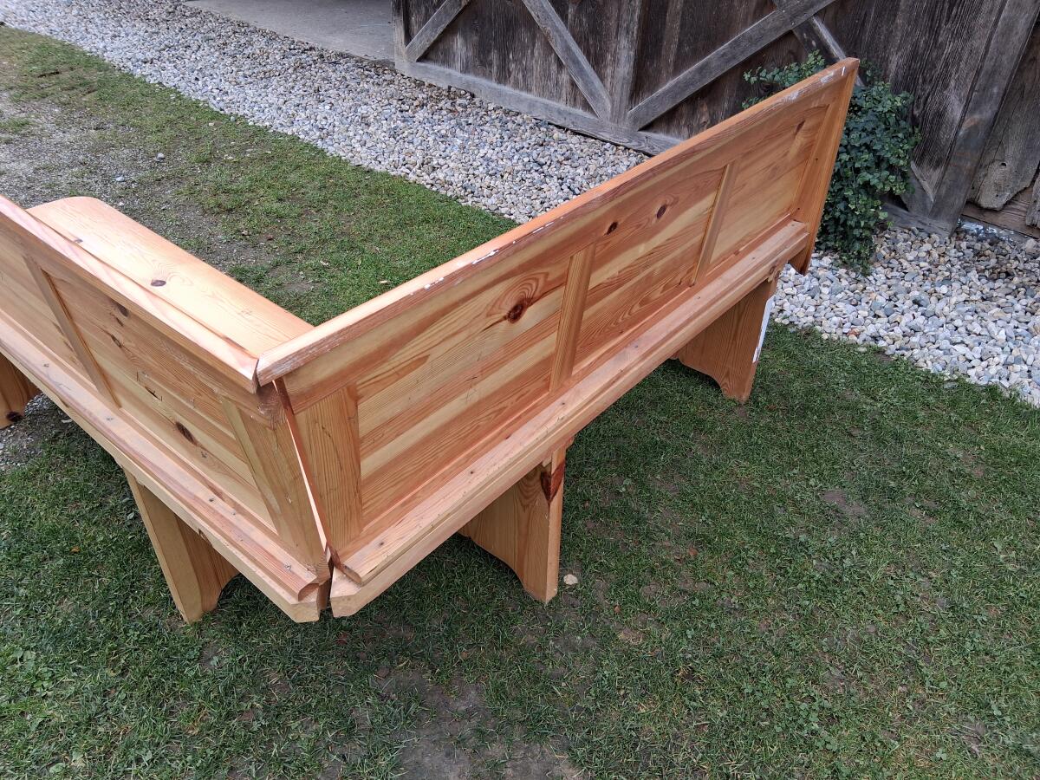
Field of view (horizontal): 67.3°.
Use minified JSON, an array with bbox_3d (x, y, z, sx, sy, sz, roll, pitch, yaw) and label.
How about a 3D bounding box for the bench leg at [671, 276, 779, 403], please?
[{"bbox_3d":[0.463,-0.224,2.099,0.418,0.426,0.042,29,46,30],"label":"bench leg"}]

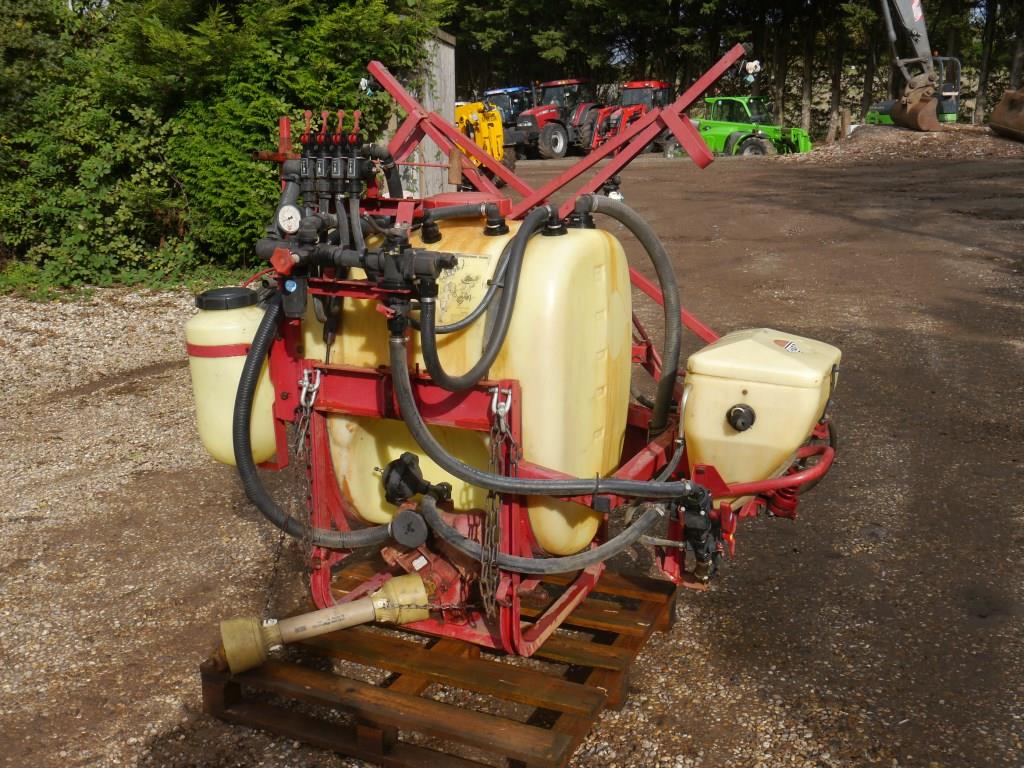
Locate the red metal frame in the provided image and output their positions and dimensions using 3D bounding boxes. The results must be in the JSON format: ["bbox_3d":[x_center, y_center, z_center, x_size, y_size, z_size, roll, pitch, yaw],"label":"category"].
[{"bbox_3d":[0.134,-0.155,3.312,1.733,1.733,1.049,7,15,26],"label":"red metal frame"}]

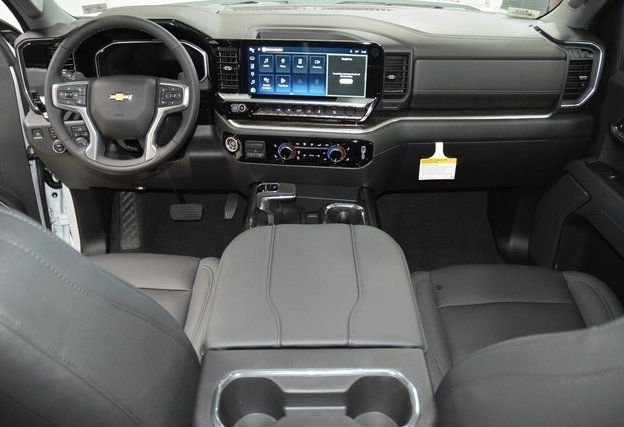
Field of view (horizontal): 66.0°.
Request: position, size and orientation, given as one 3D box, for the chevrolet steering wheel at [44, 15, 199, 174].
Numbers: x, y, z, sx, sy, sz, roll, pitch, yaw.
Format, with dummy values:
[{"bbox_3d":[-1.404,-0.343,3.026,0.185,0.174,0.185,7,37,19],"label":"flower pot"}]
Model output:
[{"bbox_3d":[-0.465,-0.290,1.197,0.385,0.385,0.100,0,3,1],"label":"chevrolet steering wheel"}]

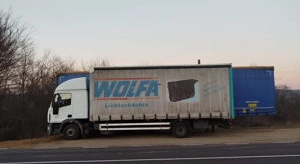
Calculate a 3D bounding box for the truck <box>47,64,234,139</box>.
[{"bbox_3d":[-0.540,1.140,15.600,9.780,3.720,2.530,-1,-4,1],"label":"truck"}]

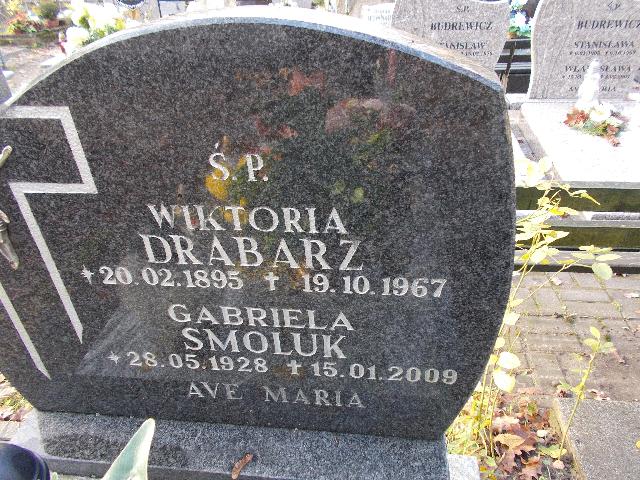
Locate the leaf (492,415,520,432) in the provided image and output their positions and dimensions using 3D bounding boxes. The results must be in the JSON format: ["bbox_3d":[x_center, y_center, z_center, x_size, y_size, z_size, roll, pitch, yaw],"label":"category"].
[{"bbox_3d":[0.533,0.525,1.375,0.080,0.020,0.050,-3,29,0],"label":"leaf"}]

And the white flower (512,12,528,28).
[{"bbox_3d":[1.752,-1.918,4.200,0.140,0.130,0.120,8,31,19],"label":"white flower"}]

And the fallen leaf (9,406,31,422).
[{"bbox_3d":[-0.931,0.541,1.490,0.067,0.022,0.055,-3,29,0],"label":"fallen leaf"}]

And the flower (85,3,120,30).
[{"bbox_3d":[-1.171,-1.209,2.600,0.170,0.145,0.140,-14,31,-18],"label":"flower"}]

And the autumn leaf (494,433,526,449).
[{"bbox_3d":[0.521,0.548,1.315,0.090,0.022,0.050,-3,29,0],"label":"autumn leaf"}]

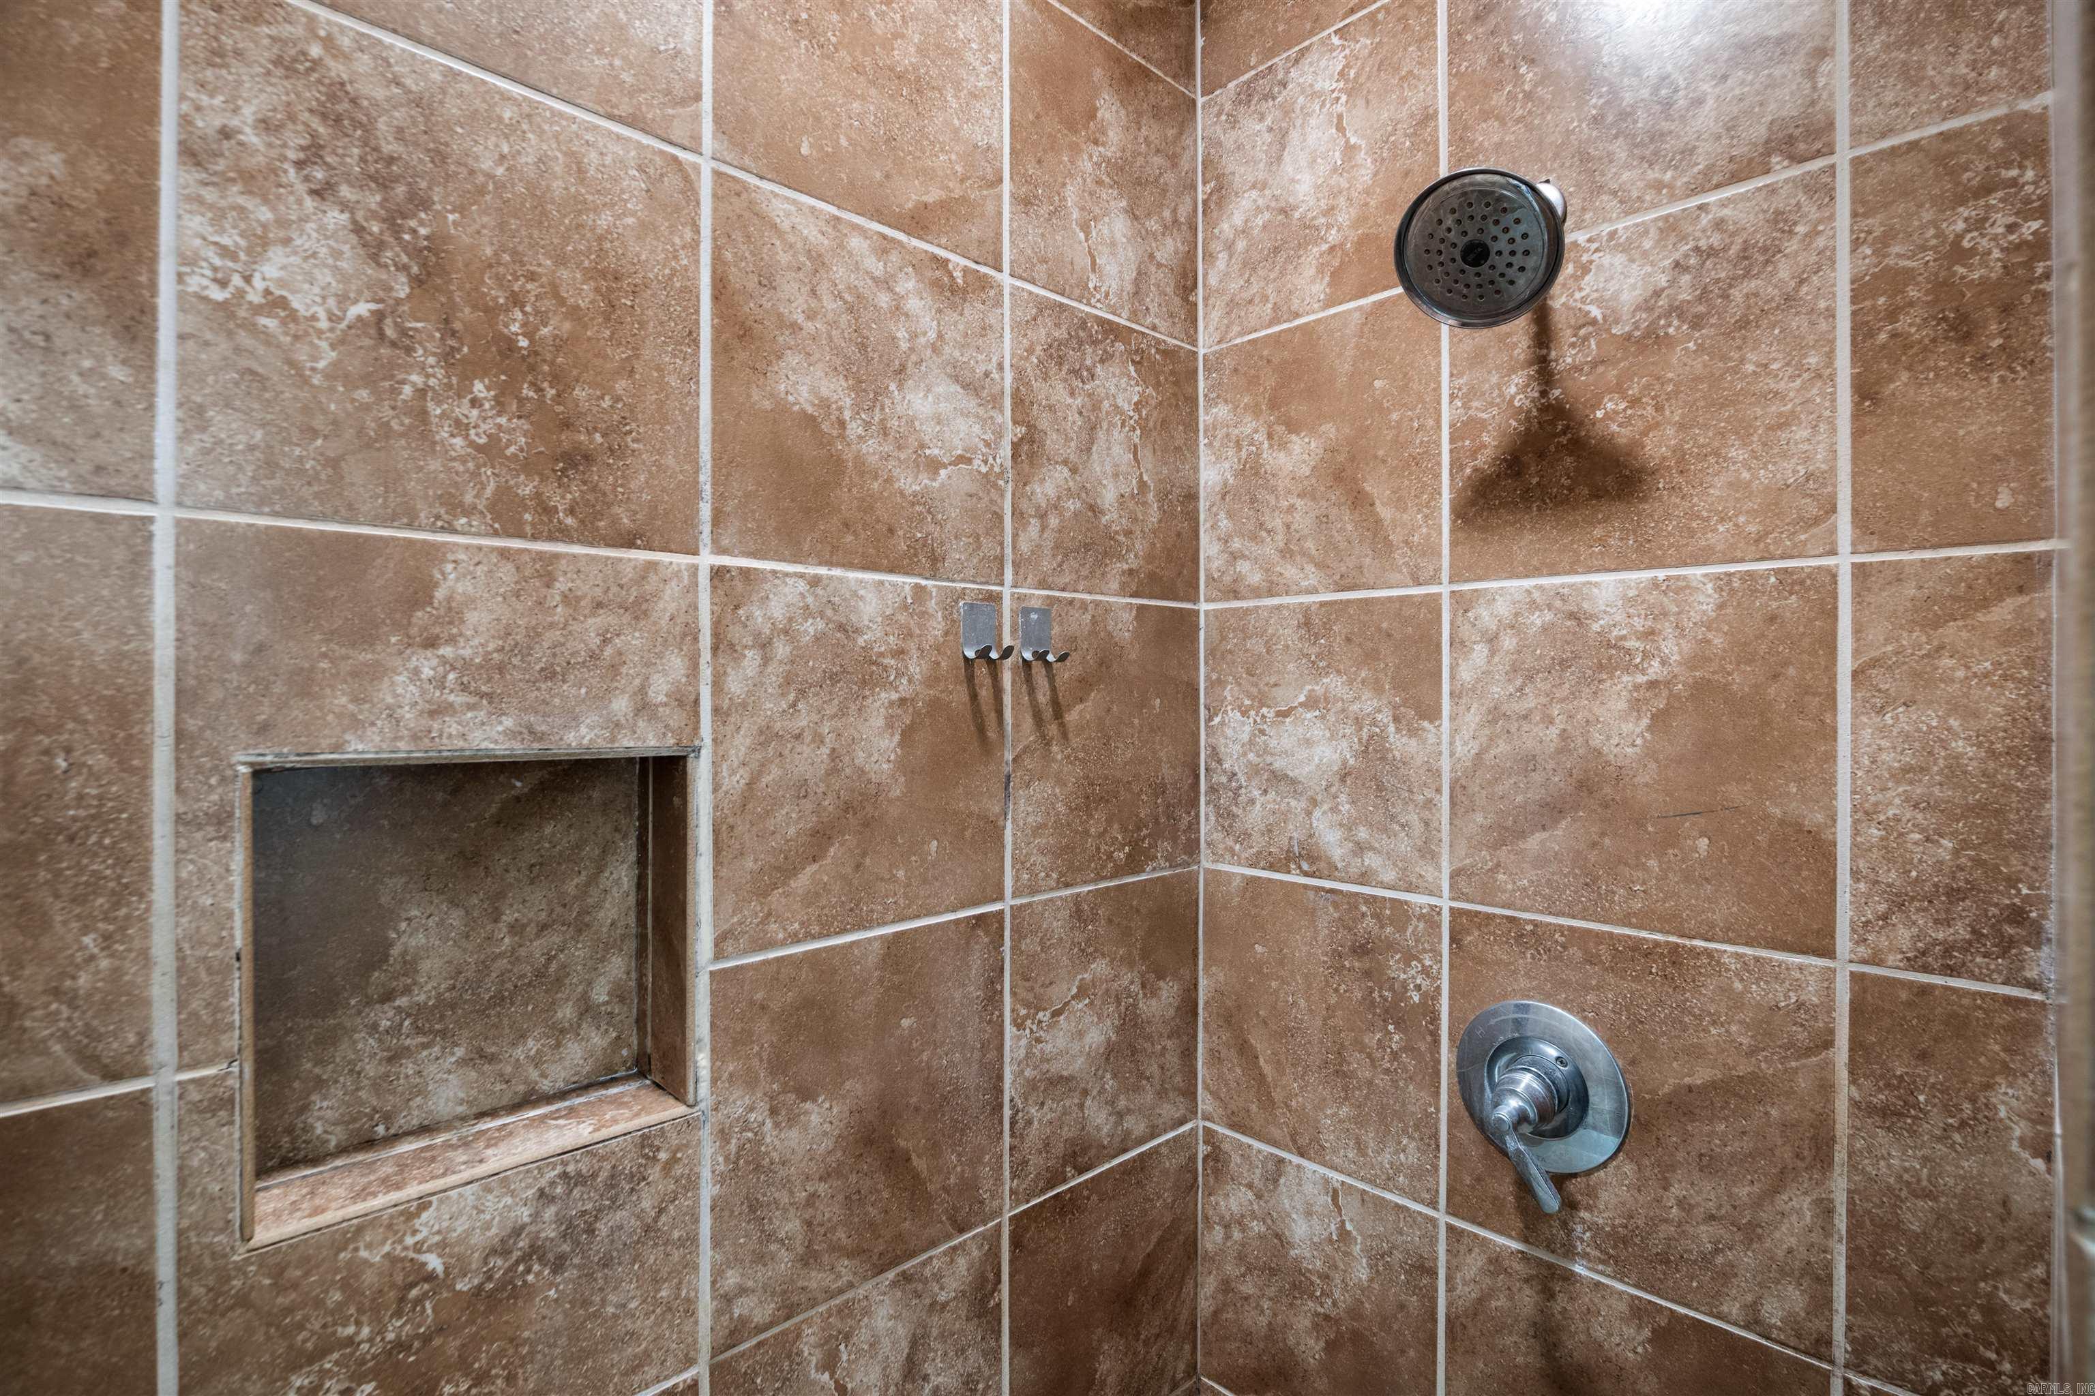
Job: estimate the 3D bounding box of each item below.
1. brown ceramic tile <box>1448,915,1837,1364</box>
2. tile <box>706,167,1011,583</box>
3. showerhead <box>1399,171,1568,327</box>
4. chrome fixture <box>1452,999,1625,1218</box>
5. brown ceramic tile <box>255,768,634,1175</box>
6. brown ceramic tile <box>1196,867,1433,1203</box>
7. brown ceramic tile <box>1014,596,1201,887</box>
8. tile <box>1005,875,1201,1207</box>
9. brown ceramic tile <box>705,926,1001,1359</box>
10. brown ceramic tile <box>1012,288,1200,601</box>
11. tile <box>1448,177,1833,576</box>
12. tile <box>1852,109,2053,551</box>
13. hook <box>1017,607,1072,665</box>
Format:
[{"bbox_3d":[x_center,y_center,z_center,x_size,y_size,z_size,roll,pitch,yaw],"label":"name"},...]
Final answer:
[{"bbox_3d":[0.538,0.383,0.877,0.313,0.323,0.010,0,0,44],"label":"brown ceramic tile"},{"bbox_3d":[-0.167,-0.281,0.886,0.320,0.326,0.010,0,0,-42],"label":"tile"},{"bbox_3d":[0.399,-0.421,0.840,0.142,0.080,0.142,0,-44,49],"label":"showerhead"},{"bbox_3d":[0.448,0.381,0.875,0.155,0.161,0.119,0,0,44],"label":"chrome fixture"},{"bbox_3d":[-0.470,0.193,0.753,0.270,0.289,0.010,0,0,-42],"label":"brown ceramic tile"},{"bbox_3d":[0.317,0.389,1.112,0.309,0.330,0.010,0,0,44],"label":"brown ceramic tile"},{"bbox_3d":[0.076,0.053,1.109,0.322,0.332,0.010,0,0,-42],"label":"brown ceramic tile"},{"bbox_3d":[0.074,0.383,1.094,0.320,0.323,0.010,0,0,-43],"label":"tile"},{"bbox_3d":[-0.164,0.383,0.875,0.316,0.323,0.010,0,0,-43],"label":"brown ceramic tile"},{"bbox_3d":[0.075,-0.277,1.093,0.320,0.323,0.010,0,0,-43],"label":"brown ceramic tile"},{"bbox_3d":[0.538,-0.277,0.875,0.313,0.323,0.010,0,0,44],"label":"tile"},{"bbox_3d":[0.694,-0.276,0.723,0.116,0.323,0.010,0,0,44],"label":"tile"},{"bbox_3d":[-0.002,-0.069,1.009,0.046,0.060,0.032,0,0,-42],"label":"hook"}]

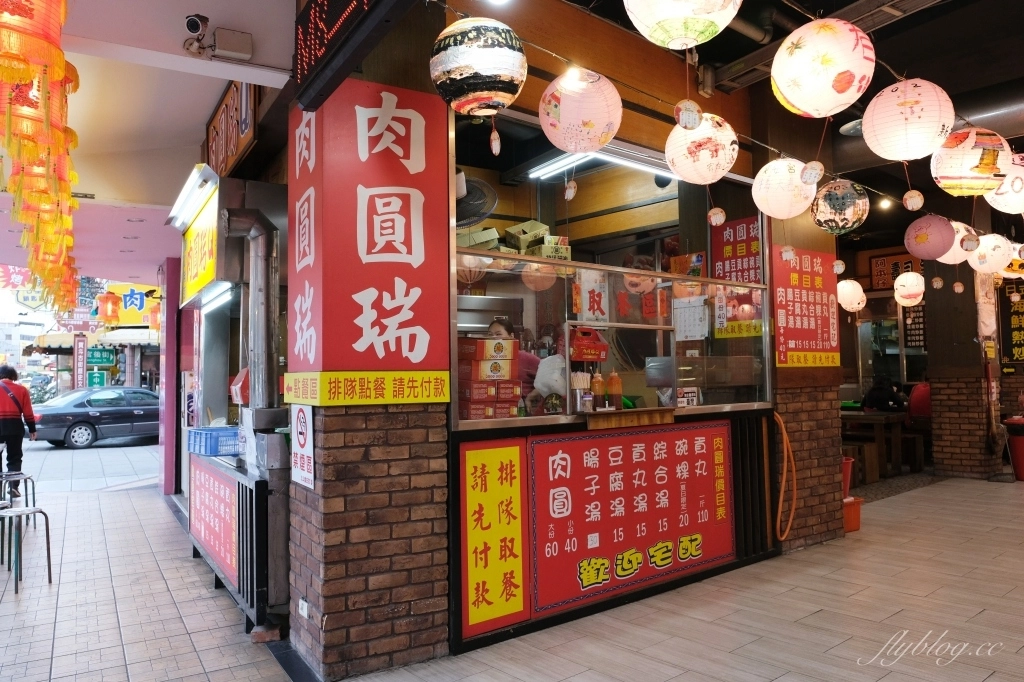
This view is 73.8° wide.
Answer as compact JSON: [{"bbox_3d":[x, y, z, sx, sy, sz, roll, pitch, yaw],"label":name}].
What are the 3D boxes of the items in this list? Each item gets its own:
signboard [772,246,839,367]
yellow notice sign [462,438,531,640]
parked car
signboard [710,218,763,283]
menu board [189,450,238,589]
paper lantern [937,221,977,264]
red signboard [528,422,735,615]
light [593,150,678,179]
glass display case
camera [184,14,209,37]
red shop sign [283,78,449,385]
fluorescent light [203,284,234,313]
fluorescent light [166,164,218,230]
[{"bbox_3d":[2.387,-0.263,5.495,0.973,0.947,0.030,2,-4,-38],"label":"signboard"},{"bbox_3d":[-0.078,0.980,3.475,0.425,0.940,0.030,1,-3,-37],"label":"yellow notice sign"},{"bbox_3d":[-10.160,1.929,17.854,1.760,1.420,4.700,-3,-3,36],"label":"parked car"},{"bbox_3d":[1.792,-0.486,5.311,0.030,0.905,0.570,1,-3,-32],"label":"signboard"},{"bbox_3d":[-2.044,1.145,4.611,0.030,0.592,1.930,1,-4,-32],"label":"menu board"},{"bbox_3d":[3.411,-0.752,5.237,0.330,0.330,0.330,1,-3,-37],"label":"paper lantern"},{"bbox_3d":[0.797,0.998,4.123,1.749,0.935,0.030,1,-3,-37],"label":"red signboard"},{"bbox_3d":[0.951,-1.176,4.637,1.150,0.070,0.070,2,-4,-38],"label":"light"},{"bbox_3d":[0.691,0.024,4.309,2.710,0.900,0.400,1,-3,-37],"label":"glass display case"},{"bbox_3d":[-1.411,-1.412,3.055,0.070,0.080,0.110,-1,33,3],"label":"camera"},{"bbox_3d":[-0.743,-0.532,3.482,0.675,1.385,0.562,1,-4,-27],"label":"red shop sign"},{"bbox_3d":[-2.132,-0.294,4.926,0.080,0.110,1.220,1,-3,-32],"label":"fluorescent light"},{"bbox_3d":[-1.884,-0.796,3.973,0.120,0.100,1.270,1,-4,-32],"label":"fluorescent light"}]

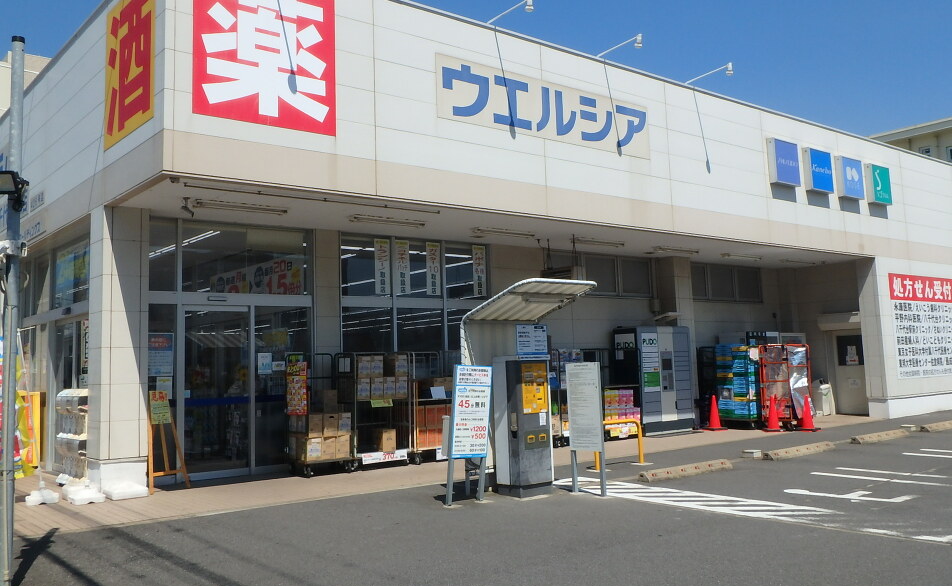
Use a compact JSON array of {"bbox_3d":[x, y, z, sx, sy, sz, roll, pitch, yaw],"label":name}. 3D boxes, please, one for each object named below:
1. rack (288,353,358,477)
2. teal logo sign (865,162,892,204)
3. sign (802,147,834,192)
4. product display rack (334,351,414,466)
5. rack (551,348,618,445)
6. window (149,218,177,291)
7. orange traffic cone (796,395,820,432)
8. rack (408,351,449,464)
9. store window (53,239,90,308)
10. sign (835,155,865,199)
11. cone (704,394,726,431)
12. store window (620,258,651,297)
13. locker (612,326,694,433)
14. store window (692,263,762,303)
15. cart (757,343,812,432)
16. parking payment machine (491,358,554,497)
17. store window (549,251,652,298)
[{"bbox_3d":[-2.200,1.733,12.271,0.867,1.683,0.617,2,-6,-39],"label":"rack"},{"bbox_3d":[9.372,-2.500,19.806,0.880,0.890,0.145,2,-6,-39],"label":"teal logo sign"},{"bbox_3d":[7.307,-2.590,18.169,0.911,0.897,0.162,2,-6,-39],"label":"sign"},{"bbox_3d":[-1.580,1.782,13.021,0.897,1.676,0.617,2,-6,-39],"label":"product display rack"},{"bbox_3d":[1.734,1.905,15.654,1.103,1.680,0.632,2,-6,-39],"label":"rack"},{"bbox_3d":[-4.374,-0.529,11.824,0.470,1.007,0.088,2,-6,-39],"label":"window"},{"bbox_3d":[6.529,2.352,16.766,0.359,0.695,0.359,2,-6,-39],"label":"orange traffic cone"},{"bbox_3d":[-0.754,1.797,13.486,0.882,1.676,0.617,2,-6,-39],"label":"rack"},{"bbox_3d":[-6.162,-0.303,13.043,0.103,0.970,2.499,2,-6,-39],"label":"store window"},{"bbox_3d":[8.330,-2.544,18.965,0.880,0.890,0.145,2,-6,-39],"label":"sign"},{"bbox_3d":[4.922,2.478,17.669,0.400,0.701,0.400,2,-6,-39],"label":"cone"},{"bbox_3d":[3.428,-0.340,18.247,1.014,0.816,0.088,2,-6,-39],"label":"store window"},{"bbox_3d":[3.616,1.768,17.222,1.640,2.106,0.680,2,-6,-39],"label":"locker"},{"bbox_3d":[5.883,-0.238,20.229,3.170,0.890,0.100,2,-6,-39],"label":"store window"},{"bbox_3d":[6.359,1.916,17.456,0.810,1.721,0.620,2,-6,-39],"label":"cart"},{"bbox_3d":[0.552,1.520,9.846,0.514,1.575,0.412,2,-6,-39],"label":"parking payment machine"},{"bbox_3d":[2.593,-0.366,17.573,3.230,0.890,0.100,2,-6,-39],"label":"store window"}]

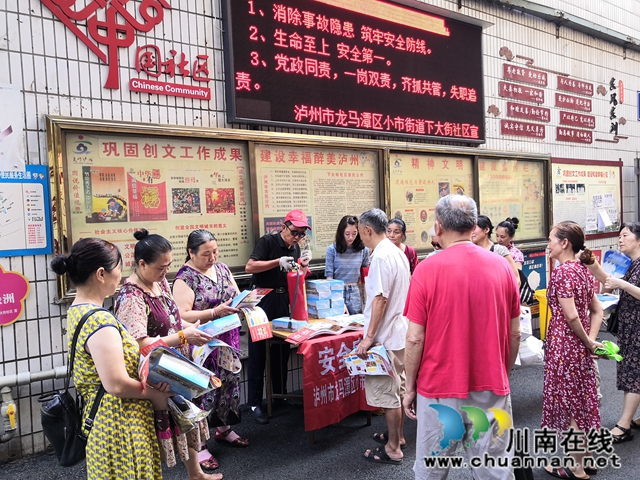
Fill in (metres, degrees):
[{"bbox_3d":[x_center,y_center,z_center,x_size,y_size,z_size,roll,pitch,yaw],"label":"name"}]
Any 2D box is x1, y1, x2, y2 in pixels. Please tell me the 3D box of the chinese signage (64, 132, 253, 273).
[{"bbox_3d":[-1.227,-0.280,4.067,1.474,1.095,0.030,-4,2,-35],"label":"chinese signage"}]

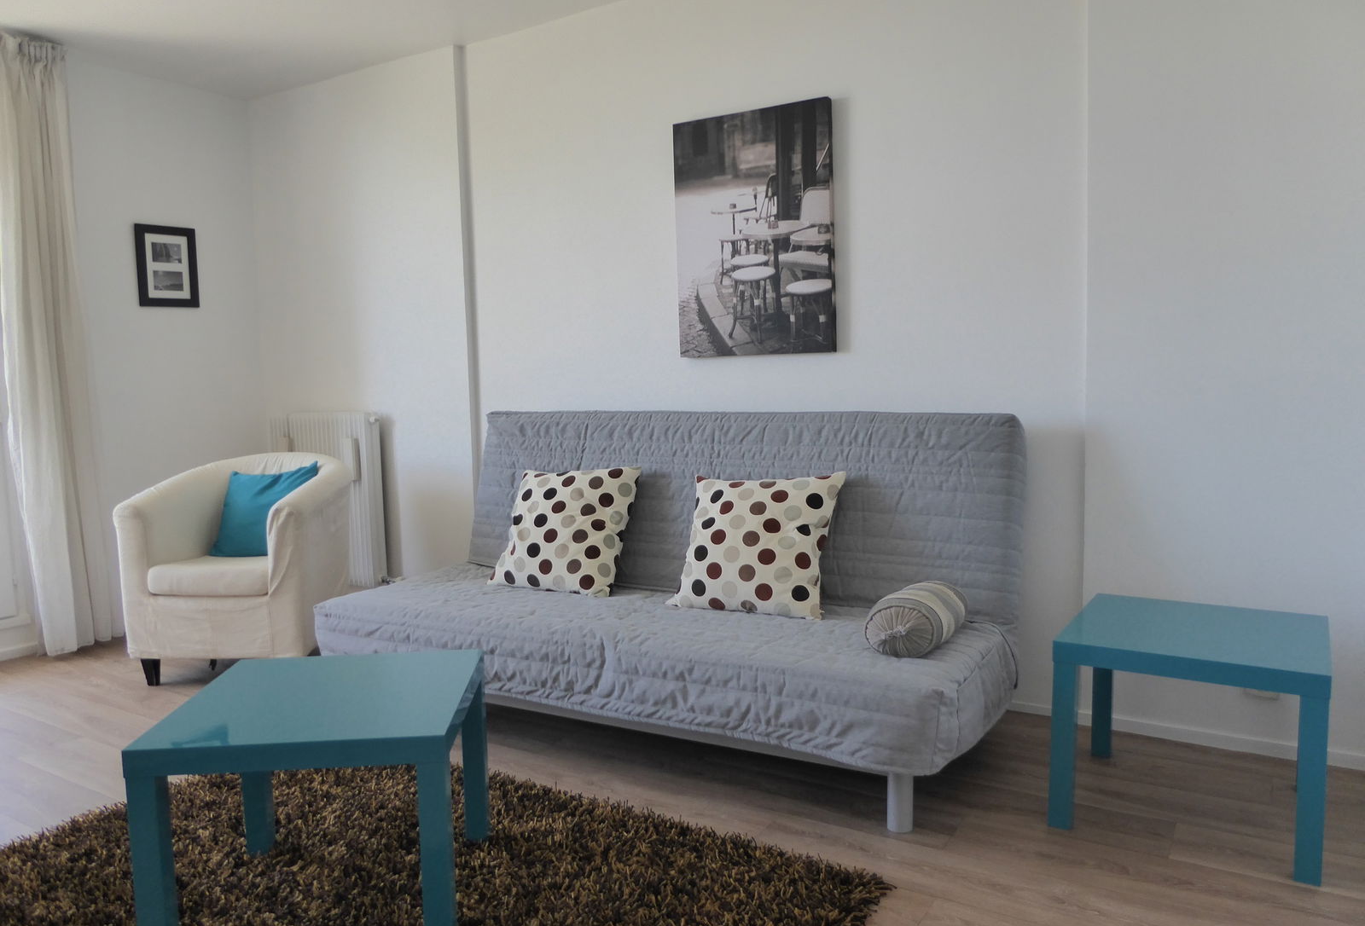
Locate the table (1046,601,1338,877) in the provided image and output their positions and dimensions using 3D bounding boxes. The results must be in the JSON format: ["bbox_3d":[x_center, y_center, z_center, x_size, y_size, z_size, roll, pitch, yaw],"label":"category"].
[{"bbox_3d":[1.256,0.629,2.425,0.550,0.450,0.550,2,6,33],"label":"table"}]

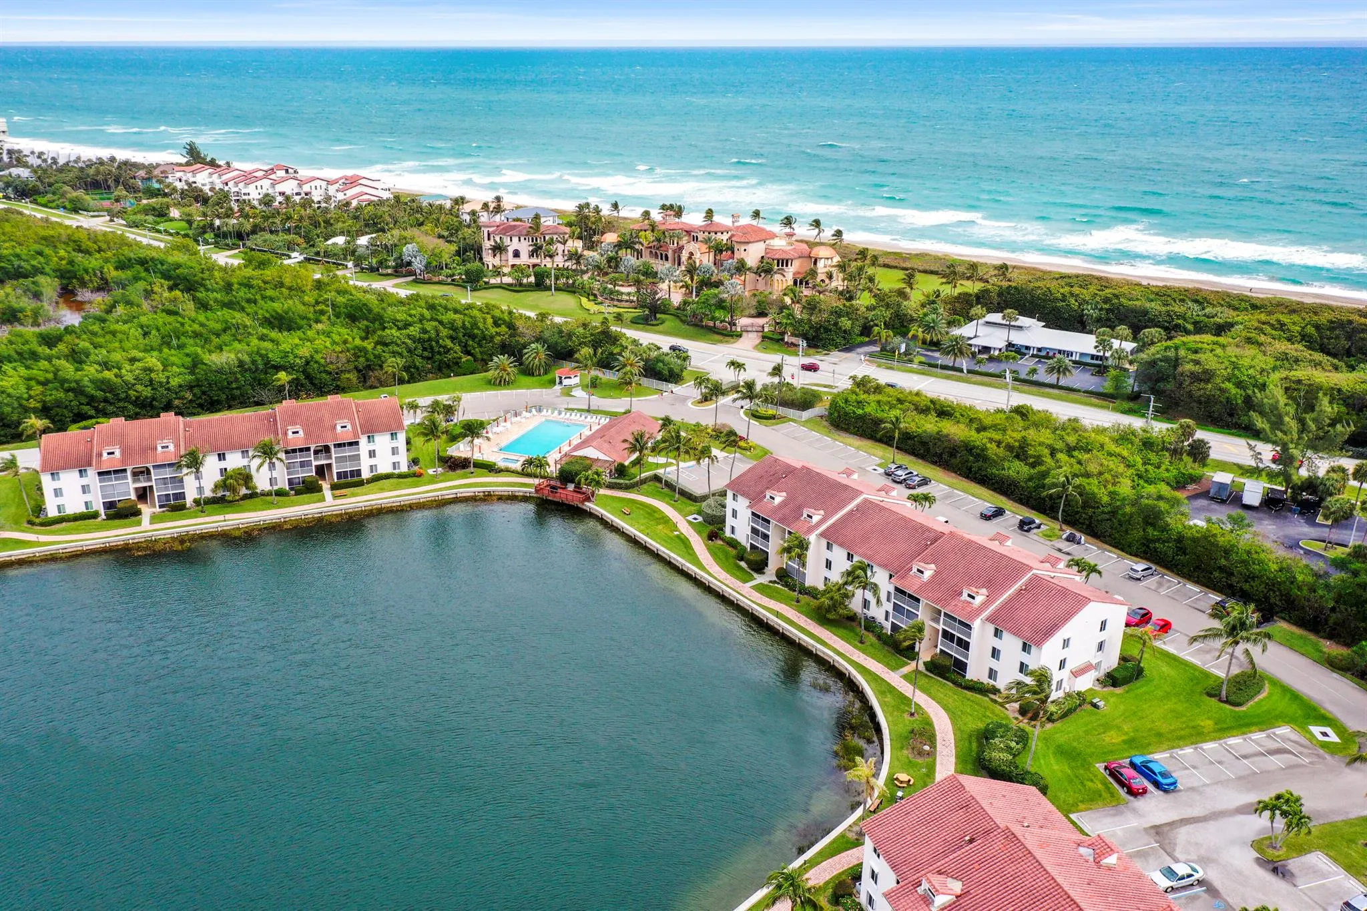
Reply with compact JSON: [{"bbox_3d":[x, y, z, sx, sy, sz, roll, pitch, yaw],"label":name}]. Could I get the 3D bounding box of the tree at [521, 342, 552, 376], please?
[{"bbox_3d":[-32.130,-21.040,232.630,6.400,7.400,6.400,0,21,0],"label":"tree"}]

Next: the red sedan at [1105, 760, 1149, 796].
[{"bbox_3d":[44.907,32.460,107.594,1.780,1.420,4.550,-6,22,-16],"label":"red sedan"}]

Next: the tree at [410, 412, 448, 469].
[{"bbox_3d":[-40.393,-1.330,173.992,5.698,11.207,5.413,0,21,0],"label":"tree"}]

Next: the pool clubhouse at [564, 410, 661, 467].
[{"bbox_3d":[-11.590,-2.624,187.733,10.330,4.800,19.533,8,23,20],"label":"pool clubhouse"}]

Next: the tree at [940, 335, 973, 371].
[{"bbox_3d":[61.803,-23.257,241.195,7.400,8.300,7.400,0,21,0],"label":"tree"}]

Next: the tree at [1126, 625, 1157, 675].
[{"bbox_3d":[53.304,23.100,123.943,4.000,7.000,4.000,0,21,0],"label":"tree"}]

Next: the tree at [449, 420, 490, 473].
[{"bbox_3d":[-35.810,-1.270,179.260,5.500,9.350,5.400,0,21,0],"label":"tree"}]

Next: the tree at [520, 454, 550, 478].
[{"bbox_3d":[-24.810,2.190,176.810,4.700,4.690,4.200,0,21,0],"label":"tree"}]

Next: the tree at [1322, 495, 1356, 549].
[{"bbox_3d":[90.098,10.270,146.776,4.806,9.340,4.806,0,21,0],"label":"tree"}]

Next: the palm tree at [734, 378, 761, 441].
[{"bbox_3d":[11.306,-7.802,189.240,5.071,12.203,4.817,0,21,0],"label":"palm tree"}]

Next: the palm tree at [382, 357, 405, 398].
[{"bbox_3d":[-58.940,-15.530,216.980,4.600,8.580,4.500,0,21,0],"label":"palm tree"}]

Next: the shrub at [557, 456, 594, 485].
[{"bbox_3d":[-18.190,2.580,180.220,6.000,4.400,6.000,0,21,0],"label":"shrub"}]

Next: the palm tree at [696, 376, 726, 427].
[{"bbox_3d":[5.880,-9.760,200.120,4.700,10.060,4.500,0,21,0],"label":"palm tree"}]

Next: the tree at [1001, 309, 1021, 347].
[{"bbox_3d":[74.290,-28.190,242.580,3.800,10.420,3.800,0,21,0],"label":"tree"}]

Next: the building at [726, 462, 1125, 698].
[{"bbox_3d":[28.506,12.790,136.913,18.034,11.800,54.703,-15,26,-33],"label":"building"}]

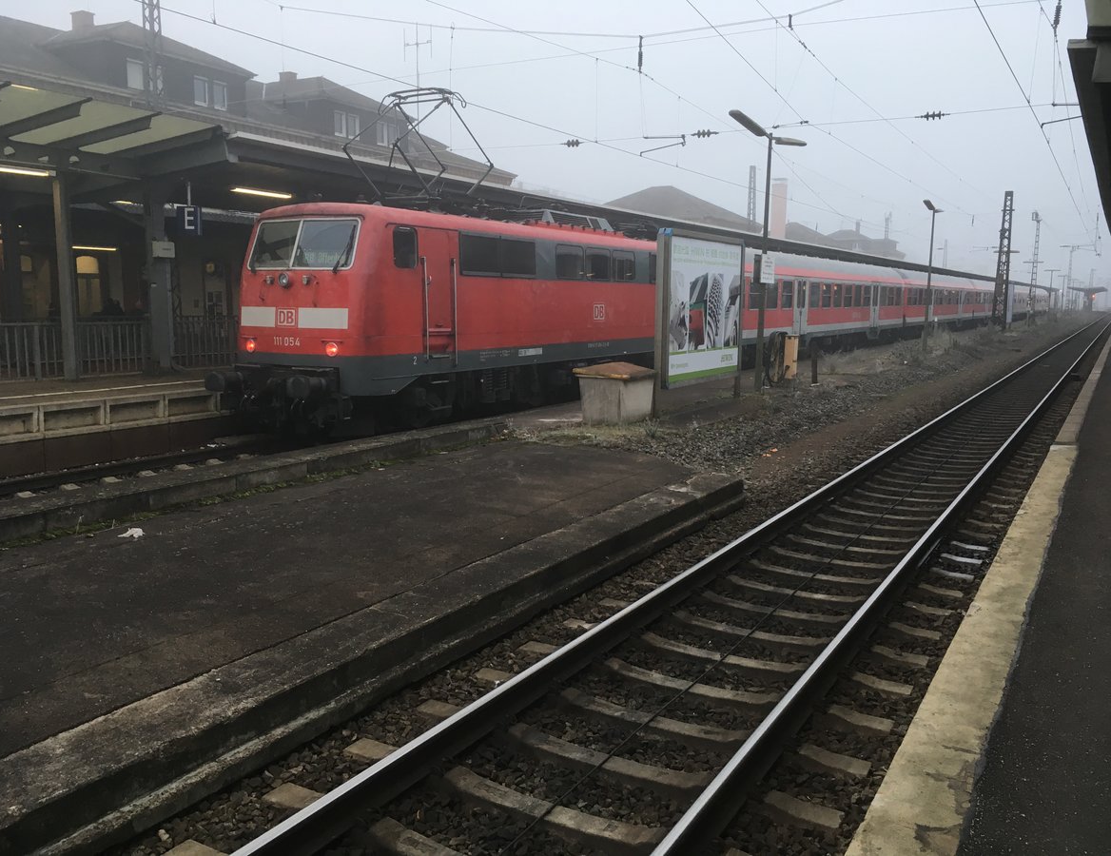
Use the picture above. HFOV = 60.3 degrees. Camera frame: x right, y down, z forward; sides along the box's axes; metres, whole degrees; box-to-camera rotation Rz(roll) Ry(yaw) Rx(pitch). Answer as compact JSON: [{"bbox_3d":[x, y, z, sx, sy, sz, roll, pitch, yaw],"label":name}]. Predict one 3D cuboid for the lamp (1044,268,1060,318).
[{"bbox_3d":[56.752,-15.290,109.573,1.750,5.500,0.330,5,9,30],"label":"lamp"}]

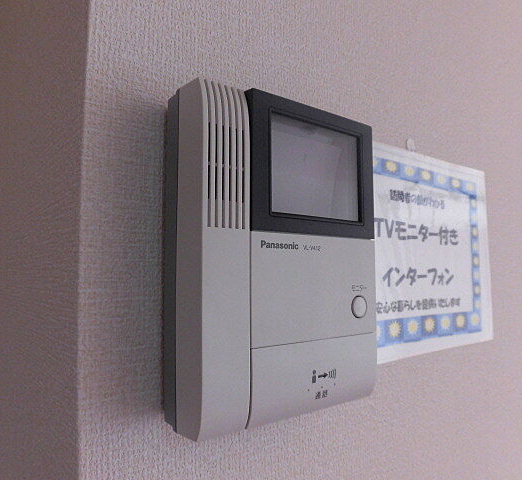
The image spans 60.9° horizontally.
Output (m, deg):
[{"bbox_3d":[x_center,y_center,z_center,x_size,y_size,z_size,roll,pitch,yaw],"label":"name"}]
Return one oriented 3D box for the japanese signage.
[{"bbox_3d":[0.169,0.013,0.456,0.299,0.210,0.005,3,-5,-38],"label":"japanese signage"}]

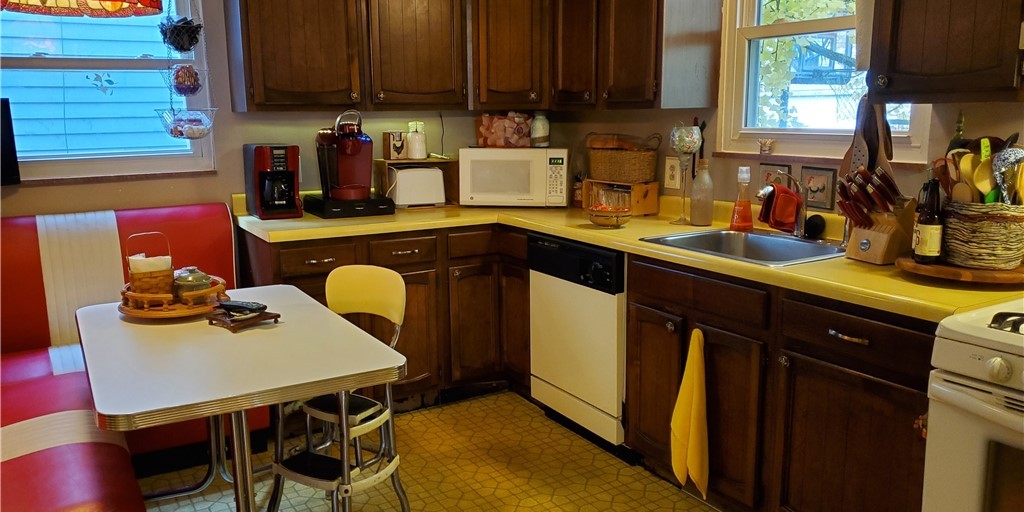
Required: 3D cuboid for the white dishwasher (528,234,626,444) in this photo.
[{"bbox_3d":[0.494,0.302,3.307,0.600,0.795,0.600,-7,12,-31],"label":"white dishwasher"}]

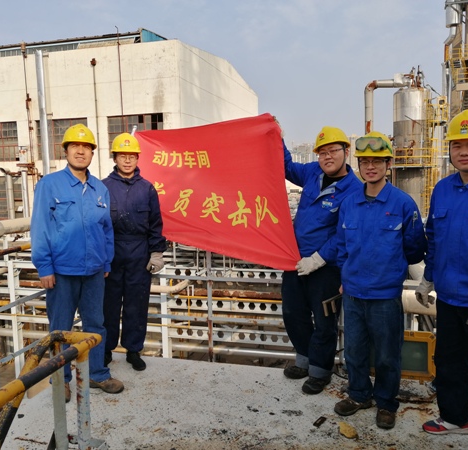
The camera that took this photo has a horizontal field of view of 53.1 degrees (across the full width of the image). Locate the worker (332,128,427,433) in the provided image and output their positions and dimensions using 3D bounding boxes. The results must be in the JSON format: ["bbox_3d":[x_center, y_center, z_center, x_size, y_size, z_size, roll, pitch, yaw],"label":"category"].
[{"bbox_3d":[0.873,0.309,2.809,0.490,1.706,0.340,3,7,34],"label":"worker"}]

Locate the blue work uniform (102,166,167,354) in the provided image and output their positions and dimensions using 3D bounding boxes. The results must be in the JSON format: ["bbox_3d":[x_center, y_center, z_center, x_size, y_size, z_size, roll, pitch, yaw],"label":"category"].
[{"bbox_3d":[-0.850,0.302,3.700,0.540,1.502,0.290,-3,6,-14],"label":"blue work uniform"}]

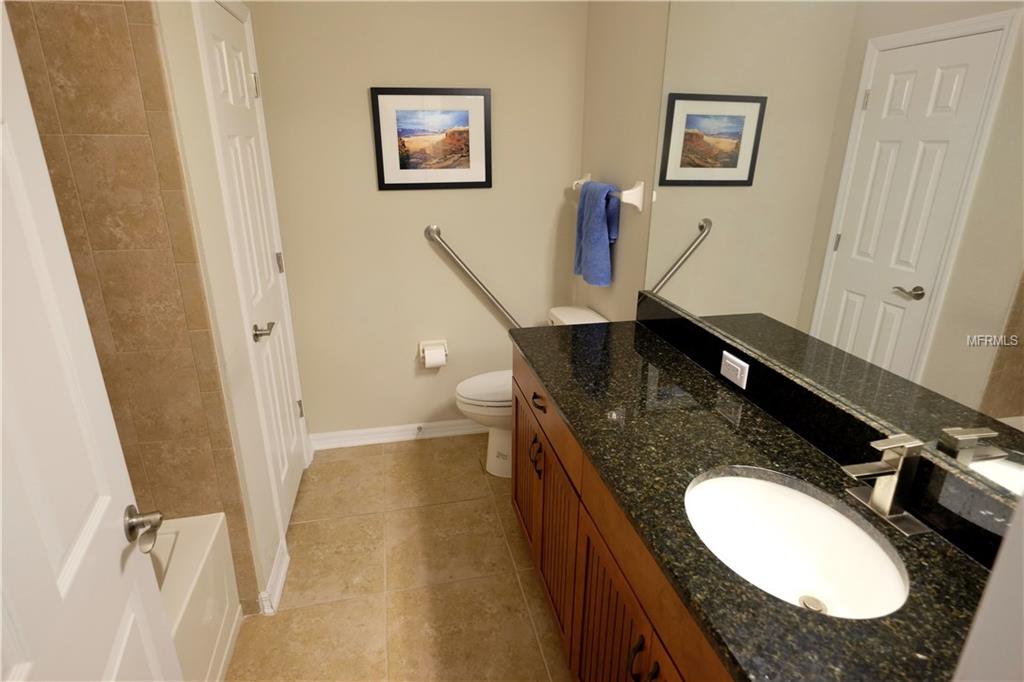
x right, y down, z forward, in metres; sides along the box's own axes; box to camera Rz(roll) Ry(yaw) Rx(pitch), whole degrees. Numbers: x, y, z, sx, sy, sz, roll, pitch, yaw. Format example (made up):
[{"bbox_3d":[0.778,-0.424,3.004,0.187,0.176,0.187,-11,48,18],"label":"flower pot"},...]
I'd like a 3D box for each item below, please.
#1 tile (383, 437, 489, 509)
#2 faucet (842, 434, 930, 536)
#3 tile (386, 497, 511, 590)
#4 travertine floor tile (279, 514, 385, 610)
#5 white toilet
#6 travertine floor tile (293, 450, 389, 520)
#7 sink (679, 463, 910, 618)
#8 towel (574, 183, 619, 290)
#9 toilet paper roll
[{"bbox_3d":[-0.395,0.677,2.773,0.504,0.010,0.534,-4,20,-12],"label":"tile"},{"bbox_3d":[0.693,0.259,1.028,0.150,0.163,0.148,-4,20,-12],"label":"faucet"},{"bbox_3d":[-0.284,0.847,2.305,0.504,0.010,0.488,-4,20,-12],"label":"tile"},{"bbox_3d":[-0.732,0.882,2.210,0.415,0.010,0.488,-4,20,-12],"label":"travertine floor tile"},{"bbox_3d":[0.077,0.282,2.680,0.709,0.795,0.449,-4,20,-12],"label":"white toilet"},{"bbox_3d":[-0.845,0.712,2.675,0.419,0.010,0.526,-4,20,-12],"label":"travertine floor tile"},{"bbox_3d":[0.507,0.429,1.041,0.338,0.160,0.436,-4,20,-12],"label":"sink"},{"bbox_3d":[0.375,-0.476,2.423,0.082,0.417,0.395,-4,20,-12],"label":"towel"},{"bbox_3d":[-0.401,0.087,2.864,0.109,0.104,0.104,-4,20,-12],"label":"toilet paper roll"}]

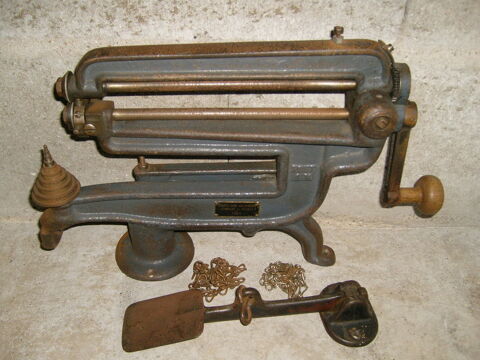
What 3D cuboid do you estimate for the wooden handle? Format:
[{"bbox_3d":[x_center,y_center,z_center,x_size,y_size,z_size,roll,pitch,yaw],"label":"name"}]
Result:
[{"bbox_3d":[0.245,0.022,0.657,0.060,0.056,0.056,0,30,0],"label":"wooden handle"}]

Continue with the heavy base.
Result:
[{"bbox_3d":[-0.120,0.076,0.687,0.112,0.082,0.112,0,30,0],"label":"heavy base"}]

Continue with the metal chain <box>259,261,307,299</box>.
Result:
[{"bbox_3d":[0.059,0.134,0.653,0.068,0.016,0.062,0,30,0],"label":"metal chain"}]

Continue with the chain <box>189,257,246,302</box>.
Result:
[{"bbox_3d":[-0.031,0.133,0.653,0.080,0.018,0.078,0,30,0],"label":"chain"}]

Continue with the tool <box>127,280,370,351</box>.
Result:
[{"bbox_3d":[0.012,0.156,0.588,0.292,0.044,0.098,-1,31,-1],"label":"tool"}]

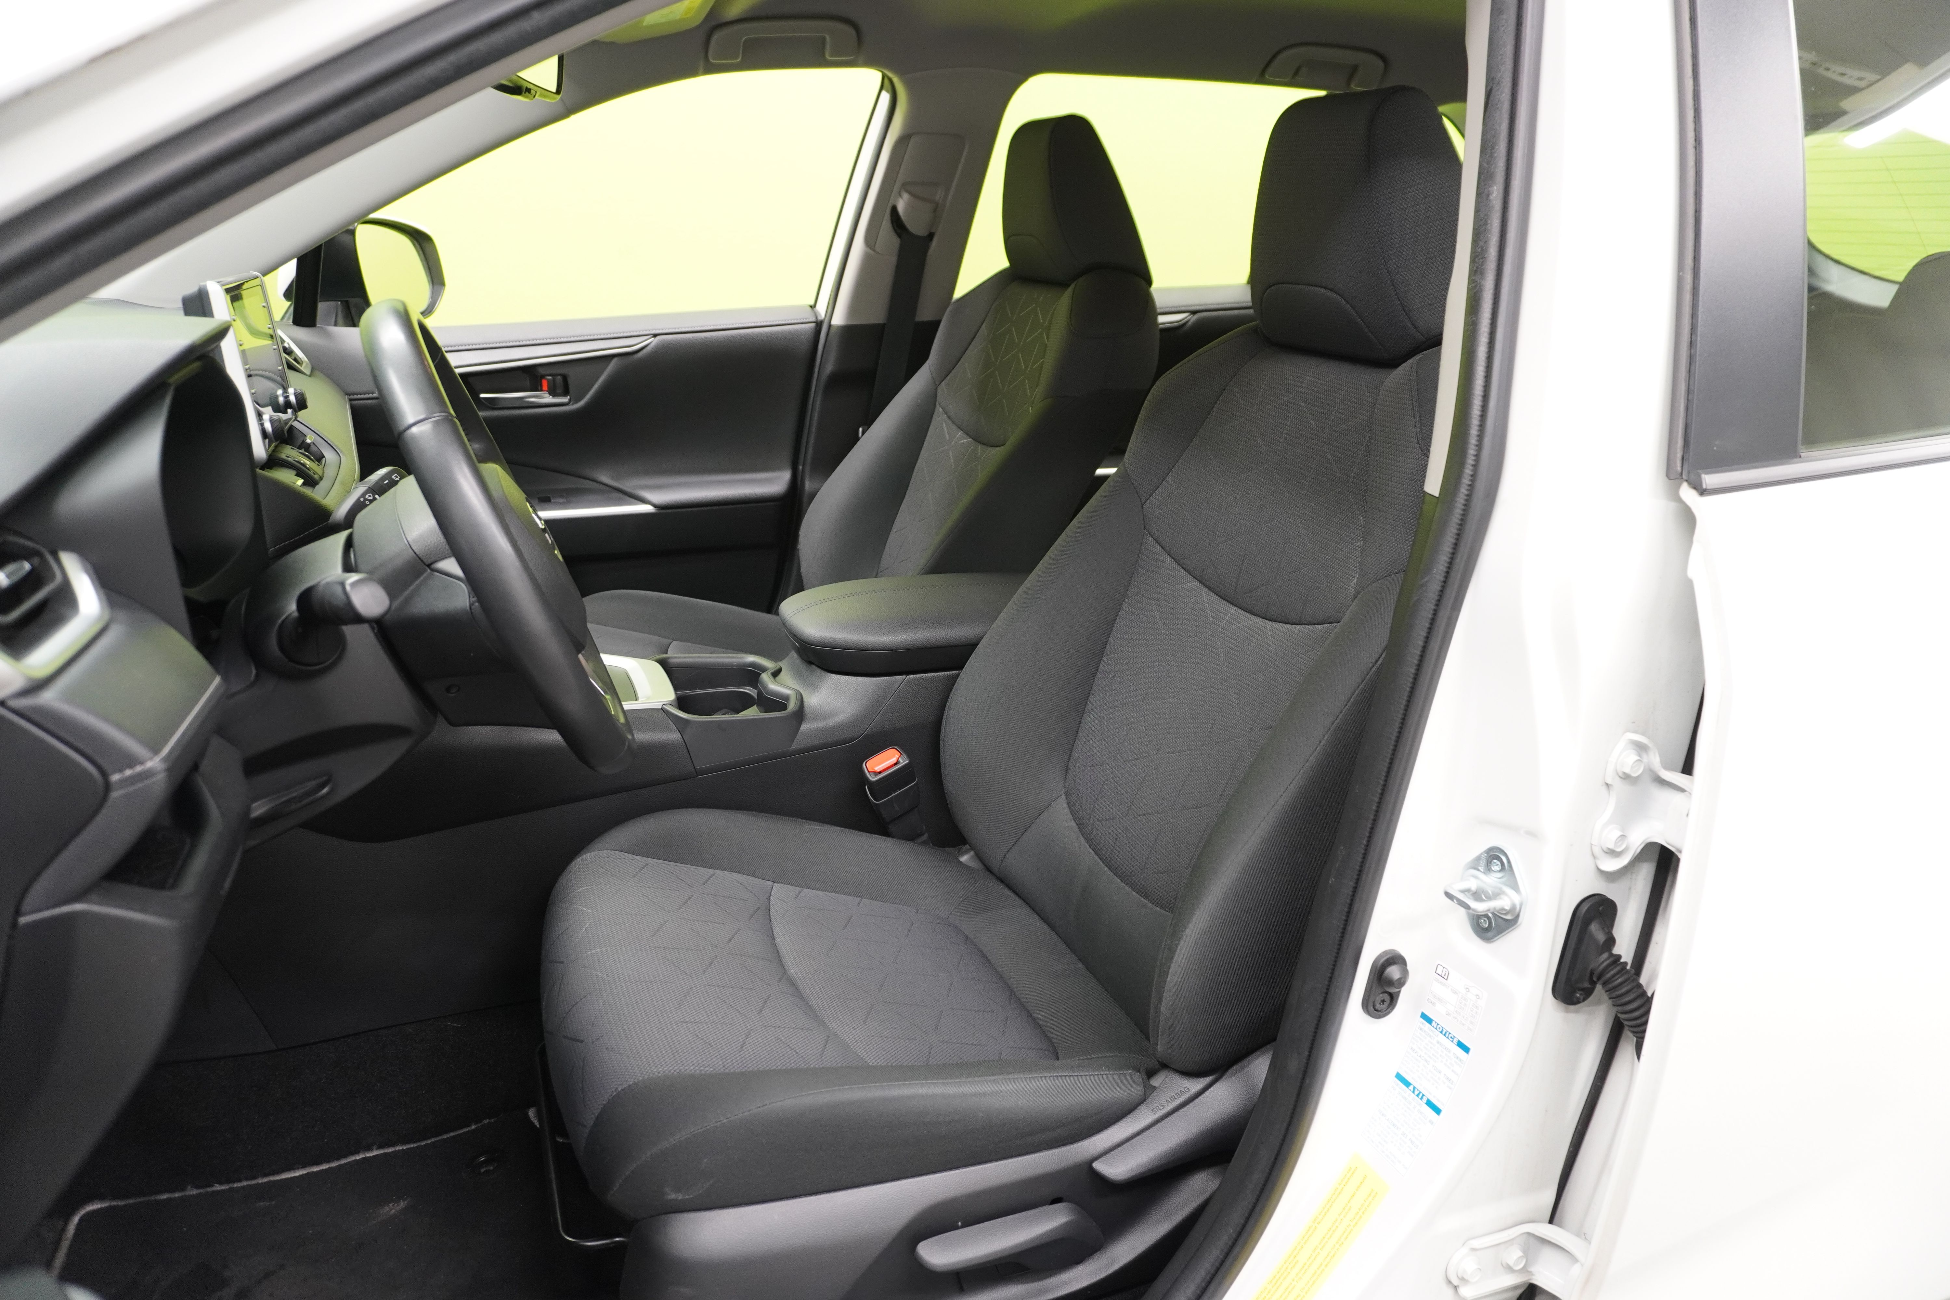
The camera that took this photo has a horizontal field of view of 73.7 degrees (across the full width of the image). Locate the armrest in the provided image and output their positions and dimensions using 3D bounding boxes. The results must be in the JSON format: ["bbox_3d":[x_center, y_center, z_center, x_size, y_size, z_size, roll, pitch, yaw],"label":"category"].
[{"bbox_3d":[-0.050,-0.034,1.510,0.350,0.062,0.200,-7,22,-17],"label":"armrest"}]

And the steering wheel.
[{"bbox_3d":[-0.358,-0.075,0.972,0.090,0.380,0.380,-27,27,-9],"label":"steering wheel"}]

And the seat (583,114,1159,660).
[{"bbox_3d":[-0.199,-0.216,1.791,0.860,0.990,0.540,-7,22,-17],"label":"seat"}]

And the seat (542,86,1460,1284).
[{"bbox_3d":[0.032,0.030,1.155,0.860,0.990,0.540,-7,22,-17],"label":"seat"}]

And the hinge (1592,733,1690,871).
[{"bbox_3d":[0.398,0.087,0.772,0.072,0.088,0.040,-7,22,-17],"label":"hinge"}]

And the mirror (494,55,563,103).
[{"bbox_3d":[-0.417,-0.543,1.173,0.045,0.075,0.250,4,21,-3],"label":"mirror"}]

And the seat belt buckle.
[{"bbox_3d":[-0.082,0.154,1.451,0.048,0.085,0.028,-29,27,-7],"label":"seat belt buckle"}]

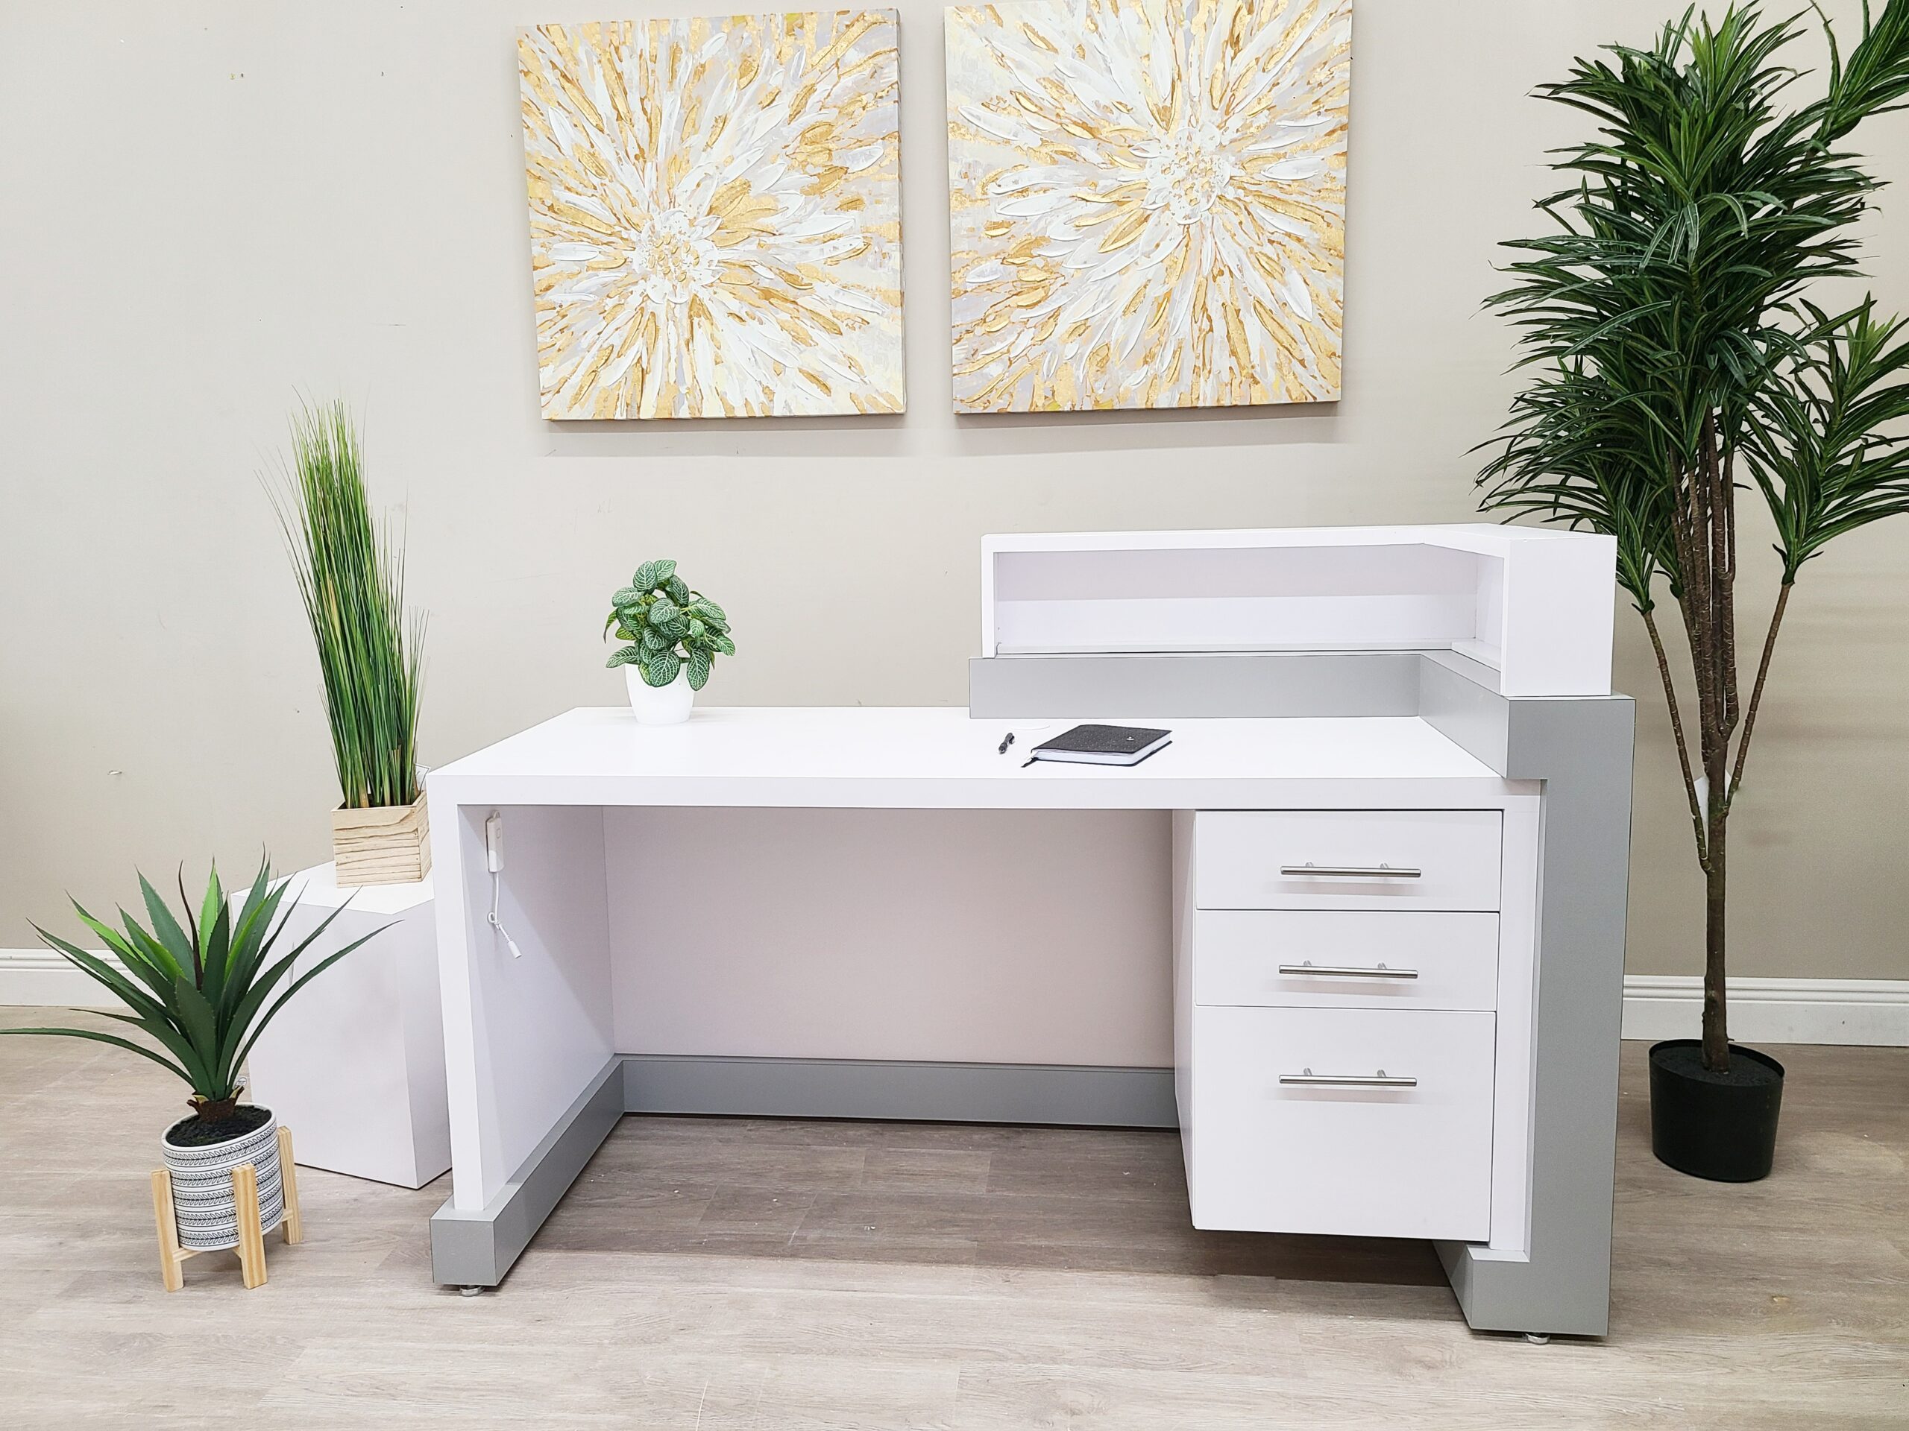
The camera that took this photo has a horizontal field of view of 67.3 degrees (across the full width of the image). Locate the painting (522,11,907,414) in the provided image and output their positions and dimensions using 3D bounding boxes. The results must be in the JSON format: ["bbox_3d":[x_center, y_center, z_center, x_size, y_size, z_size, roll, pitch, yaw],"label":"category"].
[{"bbox_3d":[-0.468,-0.968,2.819,0.745,0.745,0.040,0,9,6],"label":"painting"}]

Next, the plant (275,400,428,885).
[{"bbox_3d":[-1.020,-0.122,2.469,0.215,0.820,0.180,-3,9,-11],"label":"plant"}]

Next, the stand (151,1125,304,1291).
[{"bbox_3d":[-1.075,0.729,2.133,0.145,0.187,0.145,-1,9,-1],"label":"stand"}]

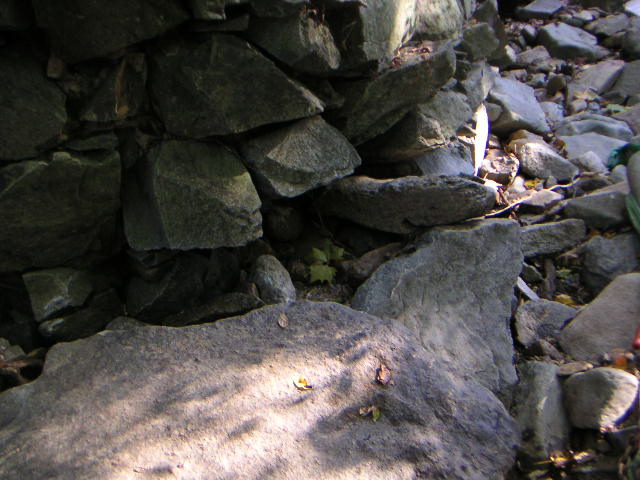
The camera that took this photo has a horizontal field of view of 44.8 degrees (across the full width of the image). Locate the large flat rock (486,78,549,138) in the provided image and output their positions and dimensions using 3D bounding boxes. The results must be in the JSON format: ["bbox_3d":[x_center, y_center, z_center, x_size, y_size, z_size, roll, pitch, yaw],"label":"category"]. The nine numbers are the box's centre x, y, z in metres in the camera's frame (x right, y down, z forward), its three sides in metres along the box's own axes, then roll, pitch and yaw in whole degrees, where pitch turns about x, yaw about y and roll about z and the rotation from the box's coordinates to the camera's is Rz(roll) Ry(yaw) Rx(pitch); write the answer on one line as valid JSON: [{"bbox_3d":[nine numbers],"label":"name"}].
[{"bbox_3d":[0.985,-0.665,3.850,0.220,0.200,0.300,-12,30,-22],"label":"large flat rock"}]

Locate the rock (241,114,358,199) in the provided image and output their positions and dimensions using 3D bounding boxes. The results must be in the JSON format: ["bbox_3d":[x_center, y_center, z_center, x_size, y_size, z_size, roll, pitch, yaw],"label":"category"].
[{"bbox_3d":[-0.068,-0.267,2.450,0.350,0.180,0.270,-10,30,-18],"label":"rock"}]

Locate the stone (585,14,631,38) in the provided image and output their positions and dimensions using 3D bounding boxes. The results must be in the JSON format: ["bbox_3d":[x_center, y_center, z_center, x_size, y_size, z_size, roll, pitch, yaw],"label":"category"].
[{"bbox_3d":[1.667,-1.239,4.500,0.250,0.100,0.180,9,27,18],"label":"stone"}]

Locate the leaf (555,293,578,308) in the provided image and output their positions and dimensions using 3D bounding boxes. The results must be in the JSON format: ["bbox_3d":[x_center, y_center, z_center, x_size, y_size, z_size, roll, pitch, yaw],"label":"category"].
[{"bbox_3d":[0.803,0.197,2.530,0.070,0.025,0.050,0,28,0],"label":"leaf"}]

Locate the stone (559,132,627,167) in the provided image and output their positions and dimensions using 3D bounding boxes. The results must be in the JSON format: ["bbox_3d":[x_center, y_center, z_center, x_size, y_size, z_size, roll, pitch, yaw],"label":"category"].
[{"bbox_3d":[1.259,-0.421,3.600,0.280,0.100,0.220,0,28,0],"label":"stone"}]

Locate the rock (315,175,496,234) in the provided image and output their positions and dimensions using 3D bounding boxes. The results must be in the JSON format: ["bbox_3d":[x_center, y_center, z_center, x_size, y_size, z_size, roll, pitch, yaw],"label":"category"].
[{"bbox_3d":[0.270,-0.117,2.450,0.530,0.140,0.220,4,26,7],"label":"rock"}]

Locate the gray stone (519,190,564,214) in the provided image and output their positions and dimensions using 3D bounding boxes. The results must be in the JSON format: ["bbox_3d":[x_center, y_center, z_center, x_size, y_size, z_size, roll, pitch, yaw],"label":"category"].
[{"bbox_3d":[0.813,-0.139,2.850,0.155,0.055,0.100,9,27,18],"label":"gray stone"}]

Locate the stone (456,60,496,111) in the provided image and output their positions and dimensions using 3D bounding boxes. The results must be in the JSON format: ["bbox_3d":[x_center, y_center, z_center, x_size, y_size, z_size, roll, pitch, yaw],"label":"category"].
[{"bbox_3d":[0.764,-0.757,3.800,0.150,0.190,0.160,-10,30,-18],"label":"stone"}]

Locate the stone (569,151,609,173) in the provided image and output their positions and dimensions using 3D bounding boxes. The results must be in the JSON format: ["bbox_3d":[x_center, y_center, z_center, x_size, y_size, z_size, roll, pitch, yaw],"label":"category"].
[{"bbox_3d":[1.089,-0.319,3.150,0.150,0.065,0.100,9,27,18],"label":"stone"}]

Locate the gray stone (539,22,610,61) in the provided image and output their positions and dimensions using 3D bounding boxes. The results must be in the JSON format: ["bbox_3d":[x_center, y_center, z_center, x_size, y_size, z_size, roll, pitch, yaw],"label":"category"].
[{"bbox_3d":[1.664,-1.307,5.100,0.410,0.170,0.310,15,32,26],"label":"gray stone"}]

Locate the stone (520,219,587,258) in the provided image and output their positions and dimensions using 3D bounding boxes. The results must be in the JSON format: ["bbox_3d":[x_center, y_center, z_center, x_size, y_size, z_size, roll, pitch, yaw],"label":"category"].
[{"bbox_3d":[0.835,-0.007,2.780,0.230,0.100,0.140,-10,30,-18],"label":"stone"}]

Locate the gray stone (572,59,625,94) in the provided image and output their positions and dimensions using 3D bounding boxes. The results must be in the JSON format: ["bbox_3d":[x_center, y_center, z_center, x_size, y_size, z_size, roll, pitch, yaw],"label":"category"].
[{"bbox_3d":[1.399,-0.824,3.900,0.240,0.120,0.200,12,28,22],"label":"gray stone"}]

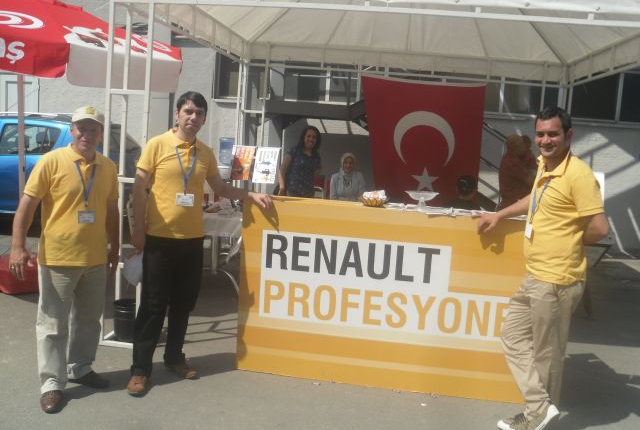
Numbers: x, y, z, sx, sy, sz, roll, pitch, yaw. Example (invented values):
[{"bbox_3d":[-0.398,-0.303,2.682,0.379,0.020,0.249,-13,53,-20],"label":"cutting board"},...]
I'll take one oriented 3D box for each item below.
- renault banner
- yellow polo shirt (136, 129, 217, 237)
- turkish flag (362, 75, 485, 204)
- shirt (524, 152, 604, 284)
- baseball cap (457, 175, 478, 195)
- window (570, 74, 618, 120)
[{"bbox_3d":[0.504,0.538,4.019,2.030,1.140,0.070,5,7,7],"label":"renault banner"},{"bbox_3d":[-0.833,-0.178,3.676,0.440,0.620,0.260,-1,9,-36],"label":"yellow polo shirt"},{"bbox_3d":[1.222,-0.526,7.645,1.480,2.200,0.060,5,7,7],"label":"turkish flag"},{"bbox_3d":[1.233,0.013,3.182,0.280,0.670,0.420,1,8,-24],"label":"shirt"},{"bbox_3d":[1.244,-0.251,5.315,0.180,0.150,0.250,4,7,0],"label":"baseball cap"},{"bbox_3d":[4.139,-1.823,9.572,0.720,0.720,0.080,5,7,7],"label":"window"}]

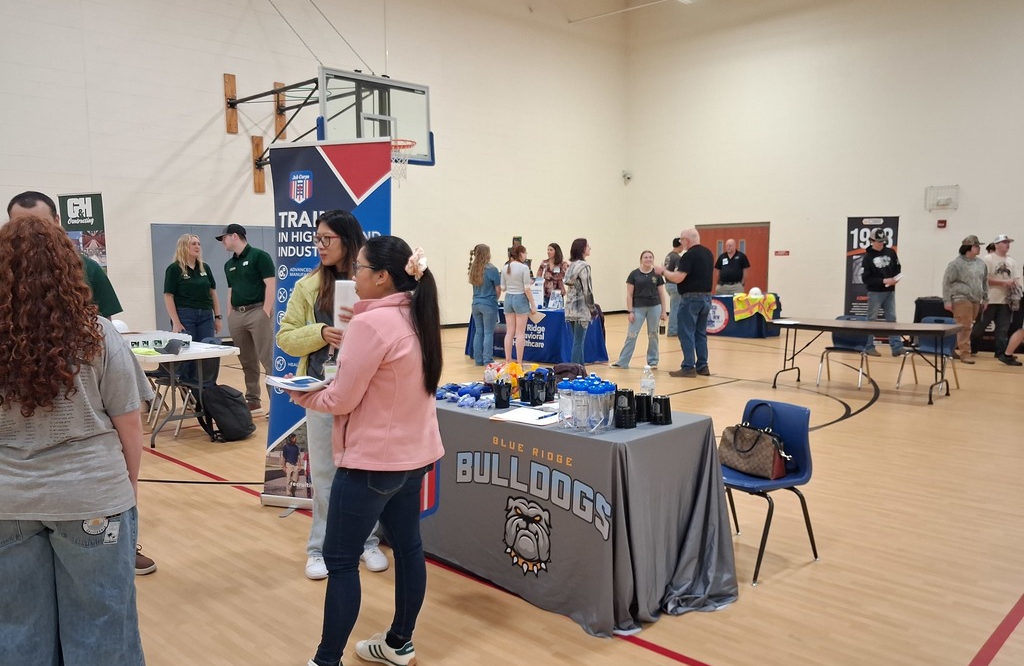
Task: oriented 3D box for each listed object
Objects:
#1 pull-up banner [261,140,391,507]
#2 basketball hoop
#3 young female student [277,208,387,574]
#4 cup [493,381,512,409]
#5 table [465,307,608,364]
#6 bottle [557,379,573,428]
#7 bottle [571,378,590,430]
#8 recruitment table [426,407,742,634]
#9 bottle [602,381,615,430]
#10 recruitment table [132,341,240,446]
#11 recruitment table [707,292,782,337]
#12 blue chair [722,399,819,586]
[{"bbox_3d":[-1.044,-0.013,4.695,0.840,2.120,0.220,1,5,17],"label":"pull-up banner"},{"bbox_3d":[-1.572,-2.317,10.870,0.530,0.520,0.470,5,7,44],"label":"basketball hoop"},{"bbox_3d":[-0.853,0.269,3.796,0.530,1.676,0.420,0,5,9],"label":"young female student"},{"bbox_3d":[-0.044,0.292,3.808,0.092,0.125,0.092,0,5,0],"label":"cup"},{"bbox_3d":[0.309,-0.007,12.164,1.880,0.740,0.830,4,7,38],"label":"table"},{"bbox_3d":[0.222,0.293,3.347,0.072,0.203,0.072,0,5,0],"label":"bottle"},{"bbox_3d":[0.296,0.306,3.422,0.074,0.213,0.074,0,5,0],"label":"bottle"},{"bbox_3d":[0.008,0.715,3.948,1.880,0.745,0.790,5,7,44],"label":"recruitment table"},{"bbox_3d":[0.414,0.302,3.460,0.074,0.213,0.074,0,5,0],"label":"bottle"},{"bbox_3d":[-3.169,0.467,6.928,2.000,0.740,0.760,5,7,44],"label":"recruitment table"},{"bbox_3d":[4.098,-0.335,15.511,1.860,0.745,0.780,4,7,38],"label":"recruitment table"},{"bbox_3d":[1.148,0.717,3.848,0.530,0.740,0.480,-4,7,-36],"label":"blue chair"}]

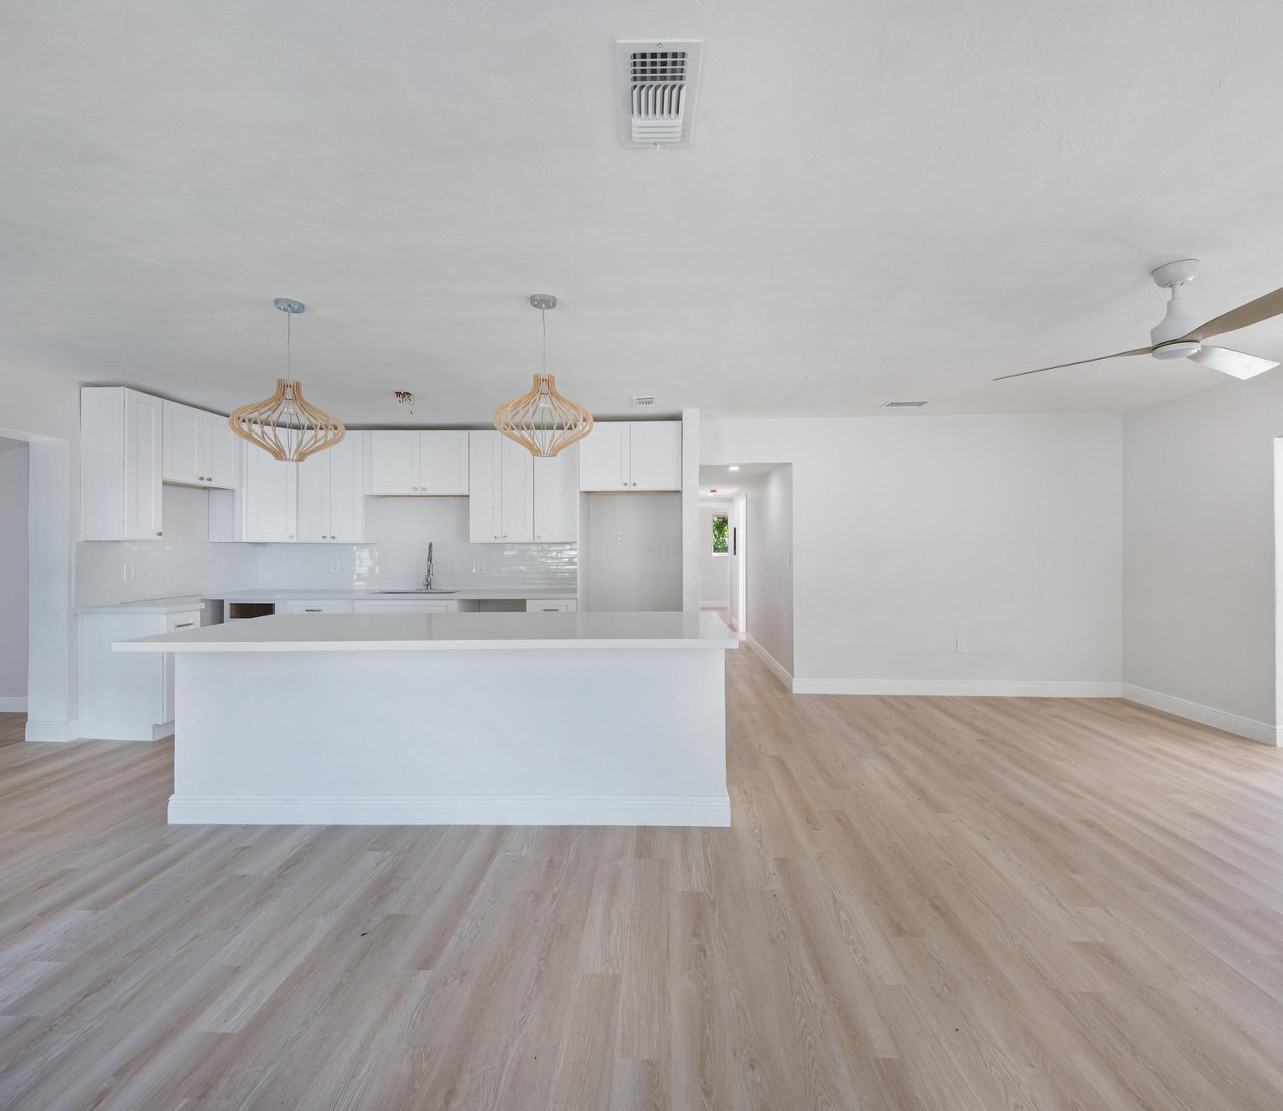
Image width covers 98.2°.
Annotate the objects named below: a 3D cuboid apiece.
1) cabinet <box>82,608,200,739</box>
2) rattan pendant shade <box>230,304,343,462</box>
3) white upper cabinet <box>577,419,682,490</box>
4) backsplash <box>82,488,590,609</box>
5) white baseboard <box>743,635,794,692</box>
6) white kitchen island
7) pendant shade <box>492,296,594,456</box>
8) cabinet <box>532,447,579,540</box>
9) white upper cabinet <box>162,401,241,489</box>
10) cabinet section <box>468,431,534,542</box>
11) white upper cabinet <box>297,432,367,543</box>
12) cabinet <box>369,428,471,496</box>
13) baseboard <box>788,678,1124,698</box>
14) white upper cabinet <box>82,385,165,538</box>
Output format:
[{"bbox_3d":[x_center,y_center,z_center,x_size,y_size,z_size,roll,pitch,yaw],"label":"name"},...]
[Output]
[{"bbox_3d":[-3.596,0.826,4.011,0.617,0.910,0.310,0,0,2],"label":"cabinet"},{"bbox_3d":[-1.698,-0.847,2.691,0.468,0.745,0.468,0,0,2],"label":"rattan pendant shade"},{"bbox_3d":[-0.086,-0.889,5.261,0.920,0.616,0.605,0,0,2],"label":"white upper cabinet"},{"bbox_3d":[-2.270,-0.115,4.730,3.240,0.930,1.820,0,0,0],"label":"backsplash"},{"bbox_3d":[1.445,1.181,6.450,0.022,0.140,2.830,0,0,2],"label":"white baseboard"},{"bbox_3d":[-0.905,0.818,2.890,2.660,0.914,1.040,0,0,1],"label":"white kitchen island"},{"bbox_3d":[-0.468,-0.854,2.664,0.466,0.742,0.466,0,0,2],"label":"pendant shade"},{"bbox_3d":[-0.787,-0.662,5.424,0.454,1.067,0.325,0,0,2],"label":"cabinet"},{"bbox_3d":[-3.737,-0.869,4.554,0.317,0.613,0.758,0,0,2],"label":"white upper cabinet"},{"bbox_3d":[-1.311,-0.650,5.405,0.610,1.067,0.320,0,0,1],"label":"cabinet section"},{"bbox_3d":[-2.955,-0.655,5.465,0.640,1.067,0.330,0,0,0],"label":"white upper cabinet"},{"bbox_3d":[-2.113,-0.885,5.465,0.940,0.612,0.330,0,0,0],"label":"cabinet"},{"bbox_3d":[2.825,1.190,4.990,2.870,0.140,0.022,0,0,3],"label":"baseboard"},{"bbox_3d":[-3.752,-0.638,4.027,0.317,1.067,0.305,0,0,2],"label":"white upper cabinet"}]

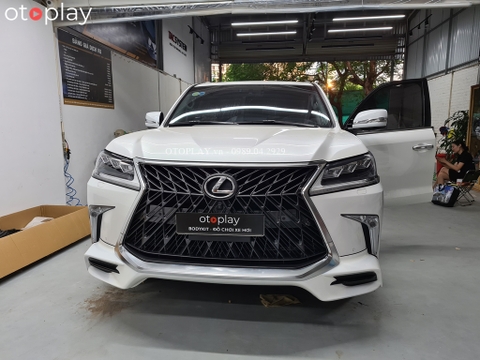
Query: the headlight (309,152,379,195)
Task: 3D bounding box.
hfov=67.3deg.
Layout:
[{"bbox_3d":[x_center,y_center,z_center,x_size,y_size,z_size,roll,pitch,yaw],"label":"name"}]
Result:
[{"bbox_3d":[0.633,-0.036,2.144,0.460,0.250,0.400,1,8,7],"label":"headlight"}]

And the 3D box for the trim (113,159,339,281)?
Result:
[{"bbox_3d":[-0.100,0.206,2.045,1.320,0.660,0.270,1,8,7],"label":"trim"}]

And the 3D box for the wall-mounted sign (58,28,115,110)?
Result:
[{"bbox_3d":[-2.183,-1.545,5.289,0.030,0.934,1.370,1,8,8],"label":"wall-mounted sign"}]

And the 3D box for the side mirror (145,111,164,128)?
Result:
[{"bbox_3d":[-0.900,-0.639,3.809,0.210,0.180,0.200,1,8,7],"label":"side mirror"}]

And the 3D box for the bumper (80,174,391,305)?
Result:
[{"bbox_3d":[-0.082,0.314,2.211,1.920,0.680,0.580,1,8,7],"label":"bumper"}]

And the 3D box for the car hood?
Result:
[{"bbox_3d":[-0.003,-0.300,2.746,1.720,0.250,1.300,1,8,7],"label":"car hood"}]

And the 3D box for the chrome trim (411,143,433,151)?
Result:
[{"bbox_3d":[1.822,-0.333,3.584,0.250,0.060,0.060,-3,8,-21],"label":"chrome trim"}]

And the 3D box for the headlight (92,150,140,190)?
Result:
[{"bbox_3d":[-0.776,-0.068,2.316,0.460,0.250,0.400,1,8,7],"label":"headlight"}]

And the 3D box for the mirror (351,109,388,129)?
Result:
[{"bbox_3d":[1.148,-0.542,3.195,0.300,0.190,0.190,1,8,6],"label":"mirror"}]

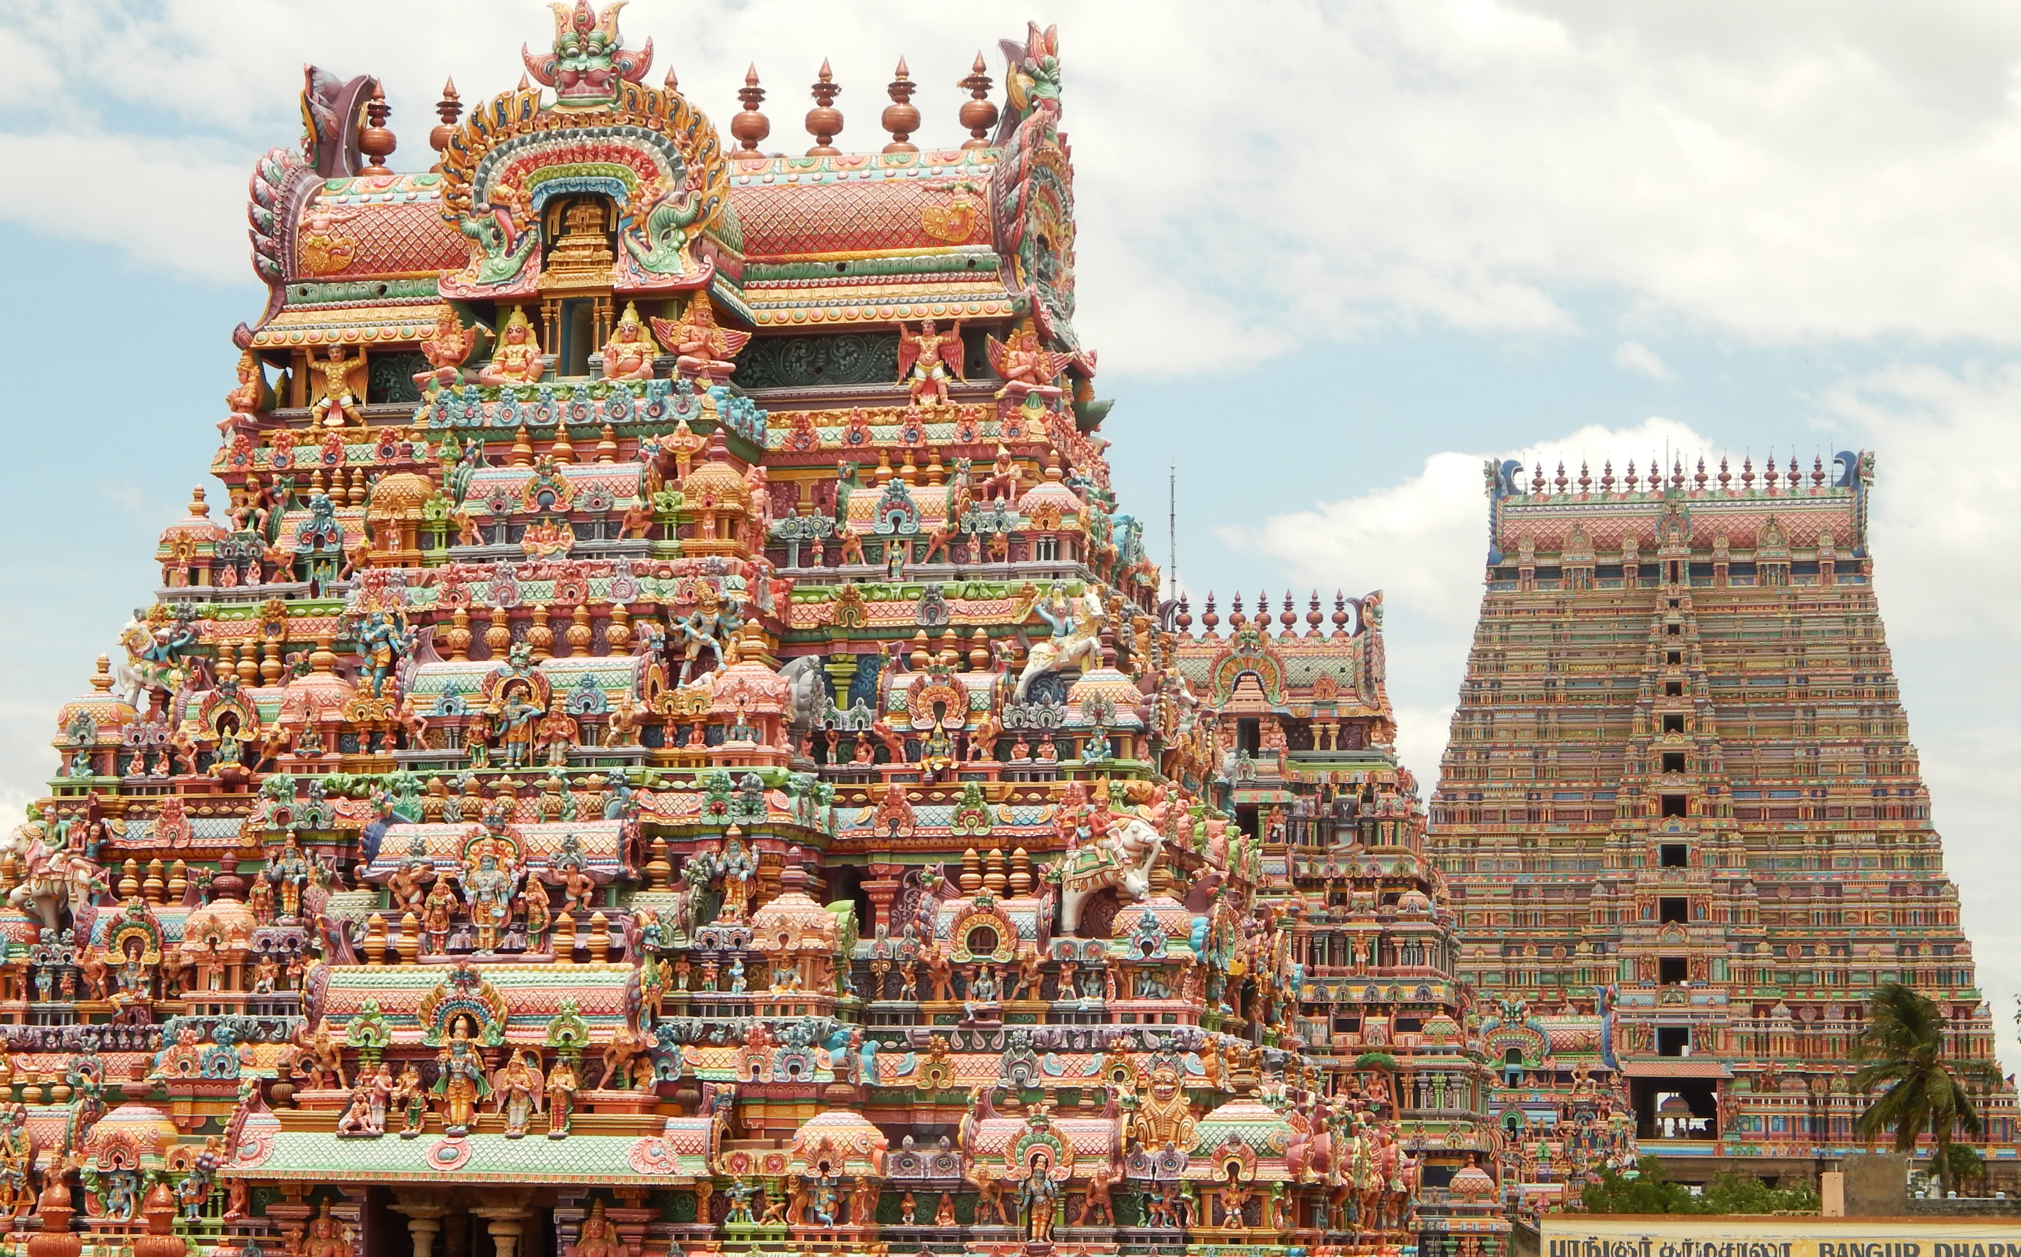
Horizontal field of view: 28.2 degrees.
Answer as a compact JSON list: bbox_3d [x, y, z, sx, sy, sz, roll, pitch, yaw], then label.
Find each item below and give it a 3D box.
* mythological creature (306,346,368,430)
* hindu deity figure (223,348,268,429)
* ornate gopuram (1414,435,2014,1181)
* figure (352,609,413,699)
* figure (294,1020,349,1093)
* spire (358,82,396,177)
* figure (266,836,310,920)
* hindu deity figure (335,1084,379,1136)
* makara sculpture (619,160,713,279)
[{"bbox_3d":[-11.357,-4.044,67.857,1.081,1.341,0.600,-1,-9,13],"label":"mythological creature"},{"bbox_3d":[-12.060,-3.747,63.571,0.518,1.199,0.627,6,-10,-32],"label":"hindu deity figure"},{"bbox_3d":[51.851,22.063,314.035,51.500,72.000,30.000,-1,-9,11],"label":"ornate gopuram"},{"bbox_3d":[-9.180,0.369,58.847,0.768,1.294,0.528,-1,-9,13],"label":"figure"},{"bbox_3d":[-9.552,5.906,55.705,0.720,0.989,0.480,-1,-9,13],"label":"figure"},{"bbox_3d":[-10.286,-8.095,65.363,0.615,1.651,0.615,-1,-9,13],"label":"spire"},{"bbox_3d":[-10.224,3.510,57.024,0.468,1.194,0.360,-1,-9,13],"label":"figure"},{"bbox_3d":[-8.860,6.547,54.676,0.443,0.707,0.420,-1,-9,13],"label":"hindu deity figure"},{"bbox_3d":[-5.130,-6.106,60.066,1.285,1.628,0.400,-1,-9,13],"label":"makara sculpture"}]

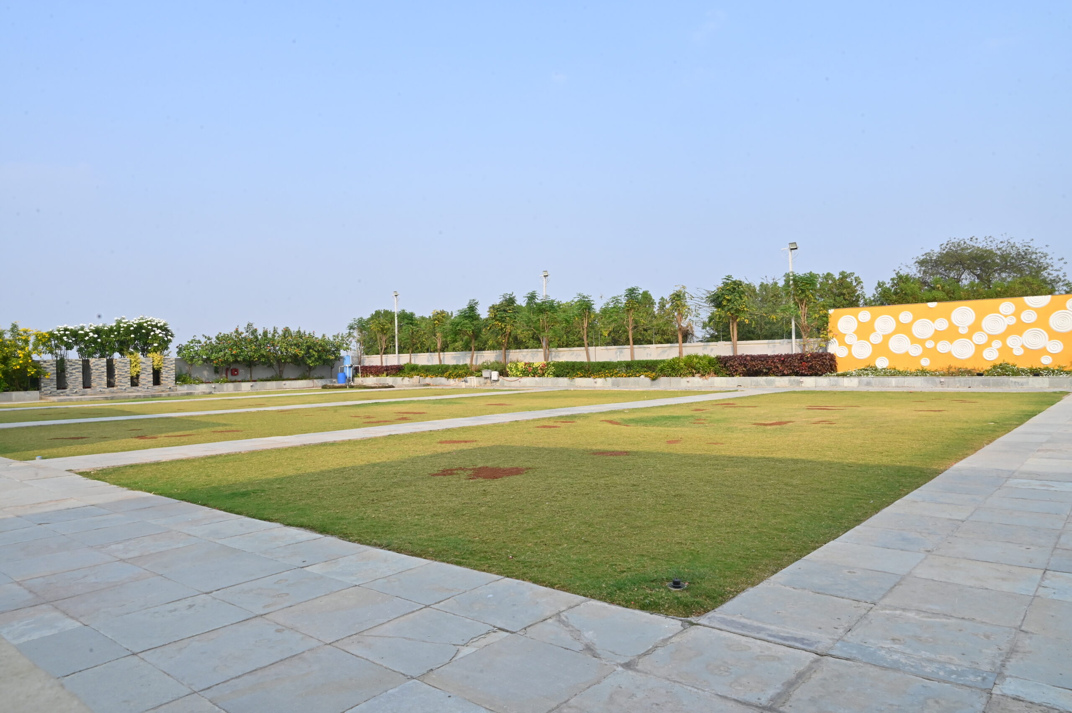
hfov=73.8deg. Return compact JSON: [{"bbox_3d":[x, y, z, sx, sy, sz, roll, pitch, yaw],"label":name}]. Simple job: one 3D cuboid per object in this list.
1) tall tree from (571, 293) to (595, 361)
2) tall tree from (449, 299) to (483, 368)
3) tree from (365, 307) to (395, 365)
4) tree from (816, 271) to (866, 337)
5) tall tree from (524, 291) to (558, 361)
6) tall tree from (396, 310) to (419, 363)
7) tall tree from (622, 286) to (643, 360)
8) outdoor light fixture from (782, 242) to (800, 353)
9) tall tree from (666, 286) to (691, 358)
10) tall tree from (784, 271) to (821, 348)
[{"bbox_3d":[2.736,-1.273,41.931,1.410,4.870,1.410,-1,-1,4],"label":"tall tree"},{"bbox_3d":[-4.771,-1.201,48.280,2.320,5.230,2.320,-1,-1,-6],"label":"tall tree"},{"bbox_3d":[-11.892,-0.993,54.746,2.246,5.271,2.246,-1,-1,-12],"label":"tree"},{"bbox_3d":[15.700,-1.487,36.578,2.530,5.741,2.530,-1,-1,23],"label":"tree"},{"bbox_3d":[0.391,-1.400,44.386,2.133,5.376,2.133,-1,-1,1],"label":"tall tree"},{"bbox_3d":[-9.440,-0.911,52.232,1.740,4.970,1.740,-1,-1,-10],"label":"tall tree"},{"bbox_3d":[5.315,-1.430,39.749,1.190,5.010,1.190,-1,-1,8],"label":"tall tree"},{"bbox_3d":[12.388,-2.286,34.434,0.800,6.461,0.450,-1,-1,30],"label":"outdoor light fixture"},{"bbox_3d":[7.733,-1.355,38.196,1.388,4.864,1.388,-1,-1,11],"label":"tall tree"},{"bbox_3d":[12.743,-1.556,33.969,1.752,4.979,1.752,-1,-1,21],"label":"tall tree"}]

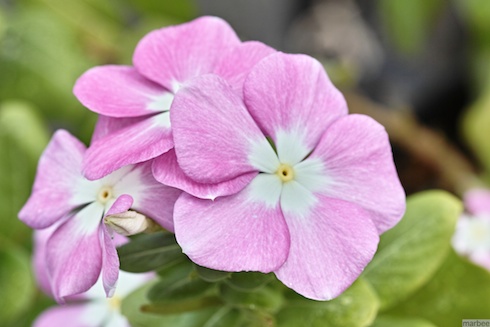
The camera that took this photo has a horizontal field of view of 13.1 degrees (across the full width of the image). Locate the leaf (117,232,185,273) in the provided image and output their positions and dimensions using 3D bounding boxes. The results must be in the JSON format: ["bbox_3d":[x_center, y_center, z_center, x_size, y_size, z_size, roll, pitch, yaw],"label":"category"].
[{"bbox_3d":[-0.019,0.018,0.432,0.015,0.004,0.010,-13,37,-8],"label":"leaf"}]

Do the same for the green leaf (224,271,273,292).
[{"bbox_3d":[0.001,0.023,0.432,0.010,0.004,0.010,0,29,0],"label":"green leaf"}]

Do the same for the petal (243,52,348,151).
[{"bbox_3d":[0.010,-0.011,0.412,0.020,0.020,0.006,-1,-9,-2],"label":"petal"}]

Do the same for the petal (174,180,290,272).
[{"bbox_3d":[-0.002,0.011,0.408,0.022,0.019,0.006,-1,-9,-2],"label":"petal"}]

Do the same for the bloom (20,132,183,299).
[{"bbox_3d":[-0.028,0.011,0.427,0.034,0.034,0.012,5,-5,12],"label":"bloom"}]

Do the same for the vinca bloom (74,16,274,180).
[{"bbox_3d":[-0.014,-0.012,0.426,0.038,0.033,0.013,6,-17,14],"label":"vinca bloom"}]

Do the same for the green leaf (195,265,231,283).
[{"bbox_3d":[-0.007,0.022,0.430,0.008,0.004,0.009,0,29,0],"label":"green leaf"}]

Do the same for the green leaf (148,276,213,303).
[{"bbox_3d":[-0.013,0.026,0.438,0.013,0.004,0.010,-17,38,-13],"label":"green leaf"}]

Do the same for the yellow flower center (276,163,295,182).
[{"bbox_3d":[0.008,0.002,0.411,0.003,0.004,0.002,-1,-9,-2],"label":"yellow flower center"}]

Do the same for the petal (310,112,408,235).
[{"bbox_3d":[0.021,0.002,0.410,0.020,0.023,0.006,-1,-9,-2],"label":"petal"}]

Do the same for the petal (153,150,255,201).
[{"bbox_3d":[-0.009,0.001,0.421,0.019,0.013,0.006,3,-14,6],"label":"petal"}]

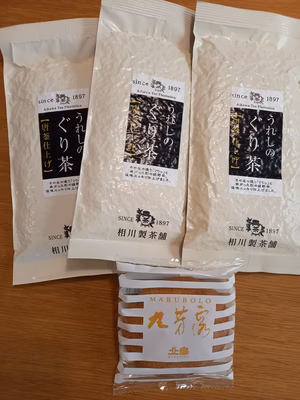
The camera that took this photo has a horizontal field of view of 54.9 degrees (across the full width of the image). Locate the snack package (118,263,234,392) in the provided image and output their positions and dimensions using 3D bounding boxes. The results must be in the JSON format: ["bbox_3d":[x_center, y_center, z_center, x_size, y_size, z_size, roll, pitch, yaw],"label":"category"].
[{"bbox_3d":[0.020,0.099,0.227,0.092,0.021,0.104,2,87,-2],"label":"snack package"}]

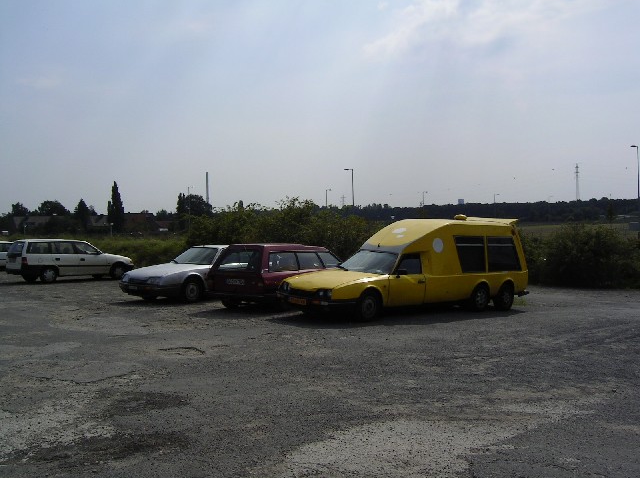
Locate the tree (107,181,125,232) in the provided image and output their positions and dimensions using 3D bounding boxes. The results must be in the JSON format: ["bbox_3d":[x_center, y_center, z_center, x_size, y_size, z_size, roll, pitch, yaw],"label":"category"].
[{"bbox_3d":[-56.840,-7.715,185.000,5.000,16.530,5.000,0,0,0],"label":"tree"}]

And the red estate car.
[{"bbox_3d":[-0.460,0.840,16.100,1.750,1.460,4.900,1,0,34],"label":"red estate car"}]

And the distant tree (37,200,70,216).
[{"bbox_3d":[-88.086,-6.428,220.000,11.240,13.260,11.240,0,0,0],"label":"distant tree"}]

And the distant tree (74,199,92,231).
[{"bbox_3d":[-67.511,-5.409,190.000,5.140,11.730,5.140,0,0,0],"label":"distant tree"}]

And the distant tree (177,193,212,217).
[{"bbox_3d":[-35.825,-6.153,190.000,10.280,13.670,10.280,0,0,0],"label":"distant tree"}]

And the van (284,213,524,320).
[{"bbox_3d":[2.030,0.550,14.450,6.100,2.100,1.820,0,0,-39],"label":"van"}]

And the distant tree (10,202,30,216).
[{"bbox_3d":[-98.993,-6.136,220.000,6.610,12.520,6.610,0,0,0],"label":"distant tree"}]

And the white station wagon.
[{"bbox_3d":[-8.600,0.745,23.400,4.270,1.460,1.690,0,0,-44],"label":"white station wagon"}]

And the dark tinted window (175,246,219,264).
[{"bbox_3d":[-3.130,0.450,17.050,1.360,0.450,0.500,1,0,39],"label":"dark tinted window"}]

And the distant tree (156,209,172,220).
[{"bbox_3d":[-53.733,-4.893,230.000,5.530,10.600,5.530,0,0,0],"label":"distant tree"}]

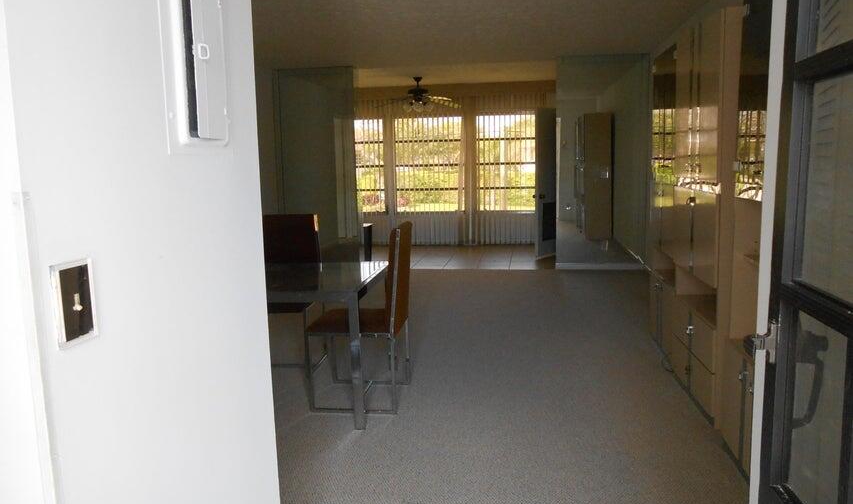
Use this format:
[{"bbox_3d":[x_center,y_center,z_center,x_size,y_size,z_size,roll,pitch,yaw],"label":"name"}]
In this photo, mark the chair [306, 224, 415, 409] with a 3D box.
[{"bbox_3d":[-0.351,0.341,3.581,0.527,0.983,0.510,0,8,8],"label":"chair"}]

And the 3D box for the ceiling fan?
[{"bbox_3d":[-0.110,-2.223,9.054,1.270,0.475,1.270,0,8,8],"label":"ceiling fan"}]

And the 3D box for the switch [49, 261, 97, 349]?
[{"bbox_3d":[-0.553,0.081,1.027,0.013,0.131,0.090,0,8,8],"label":"switch"}]

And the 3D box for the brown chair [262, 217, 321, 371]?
[{"bbox_3d":[-0.991,0.254,4.360,0.508,0.982,0.495,0,8,8],"label":"brown chair"}]

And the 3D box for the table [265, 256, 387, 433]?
[{"bbox_3d":[-1.037,0.478,3.751,1.580,0.698,1.022,0,8,8],"label":"table"}]

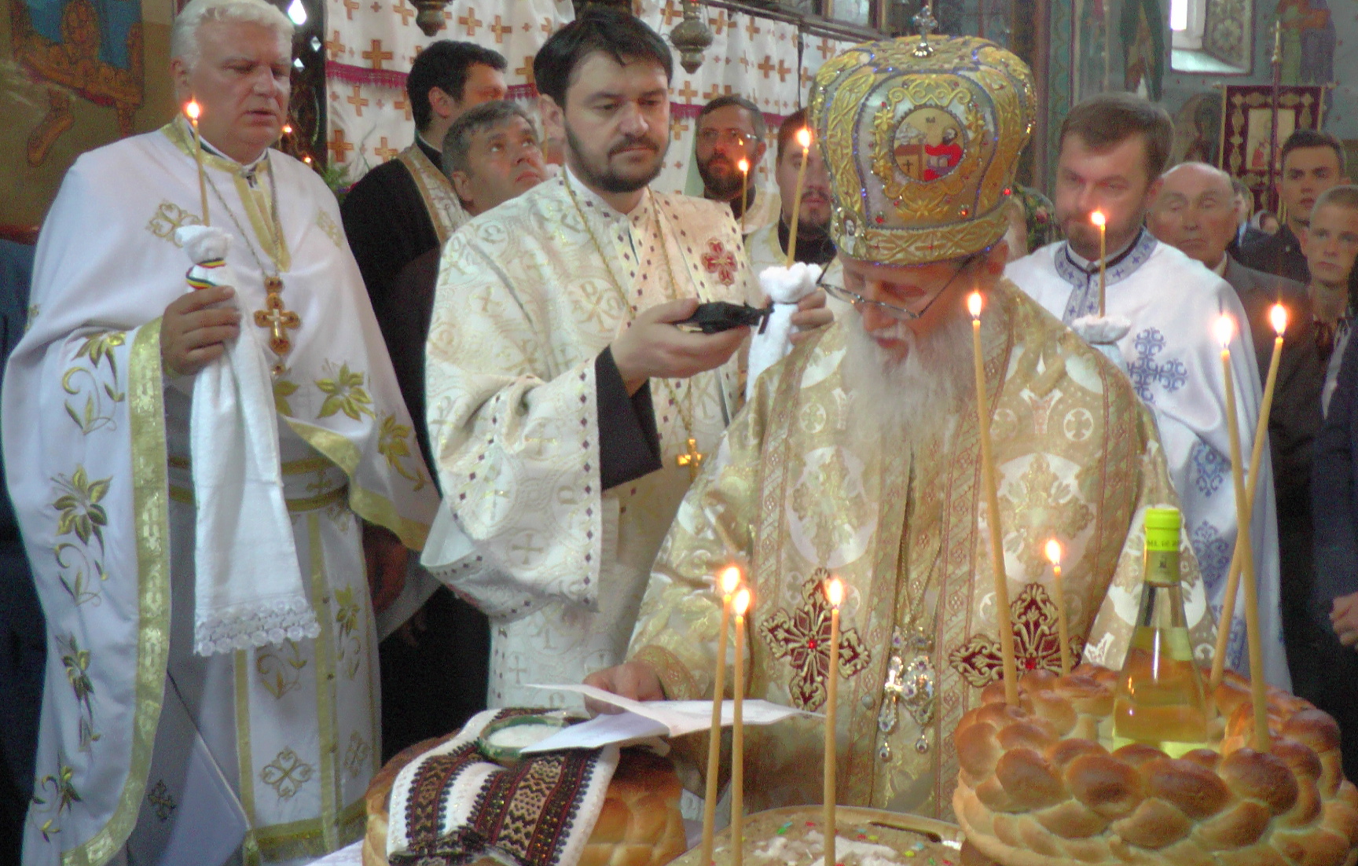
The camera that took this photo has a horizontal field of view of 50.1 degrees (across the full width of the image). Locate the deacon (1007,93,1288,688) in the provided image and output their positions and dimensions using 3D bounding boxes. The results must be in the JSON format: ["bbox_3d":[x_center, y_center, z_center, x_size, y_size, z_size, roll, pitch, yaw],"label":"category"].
[{"bbox_3d":[0.748,0.291,2.442,0.600,1.694,0.460,5,7,35],"label":"deacon"}]

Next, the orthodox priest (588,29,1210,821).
[{"bbox_3d":[0.276,0.347,1.866,0.720,1.689,0.550,2,6,12],"label":"orthodox priest"}]

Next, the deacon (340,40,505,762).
[{"bbox_3d":[-0.521,0.137,2.982,0.380,1.847,0.550,3,6,15],"label":"deacon"}]

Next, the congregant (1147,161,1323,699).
[{"bbox_3d":[1.245,0.219,3.339,0.520,1.667,0.320,5,7,32],"label":"congregant"}]

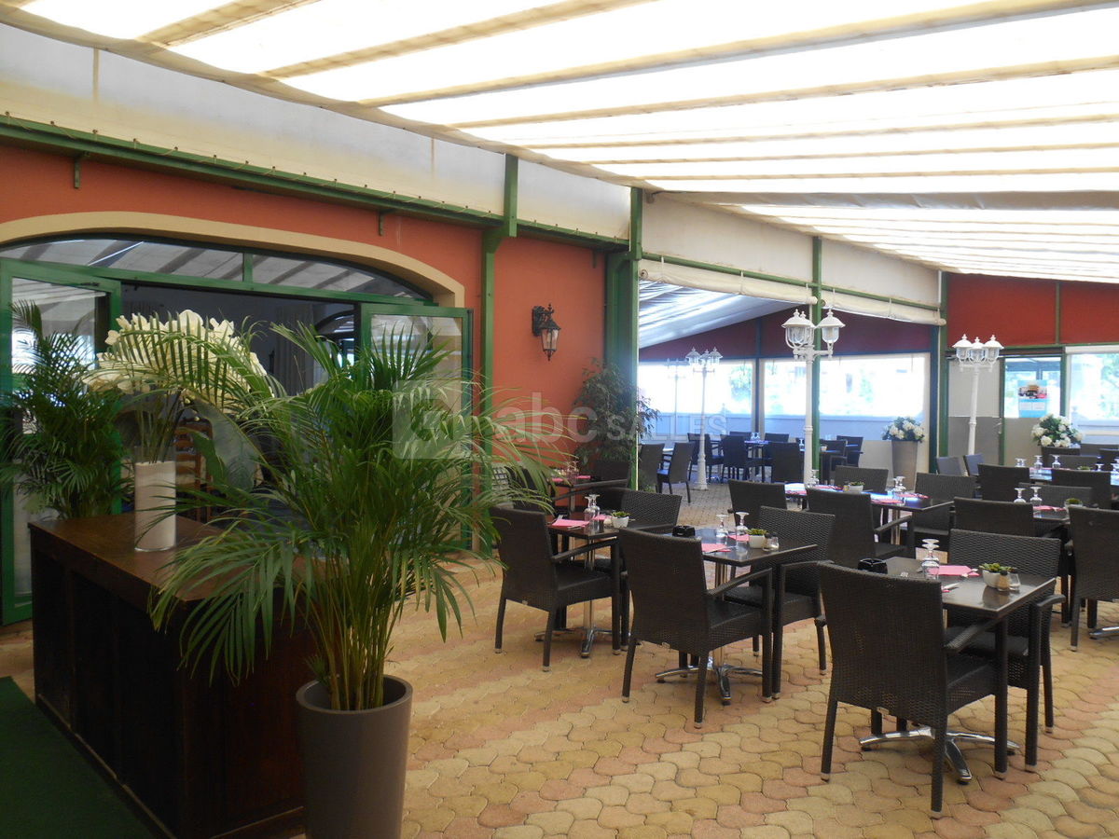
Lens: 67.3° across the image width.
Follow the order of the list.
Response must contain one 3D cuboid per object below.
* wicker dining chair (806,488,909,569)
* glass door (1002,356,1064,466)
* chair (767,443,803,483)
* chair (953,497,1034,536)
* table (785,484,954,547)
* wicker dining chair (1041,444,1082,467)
[{"bbox_3d":[2.117,0.933,6.004,0.600,0.870,0.570,-1,2,-45],"label":"wicker dining chair"},{"bbox_3d":[7.311,0.124,13.012,0.060,2.202,0.867,-1,2,-44],"label":"glass door"},{"bbox_3d":[3.409,0.768,12.195,0.600,0.870,0.570,-1,2,-43],"label":"chair"},{"bbox_3d":[2.973,0.952,5.562,0.615,0.873,0.575,-1,2,-42],"label":"chair"},{"bbox_3d":[2.338,0.978,6.710,0.770,0.745,1.440,-1,2,-44],"label":"table"},{"bbox_3d":[7.167,0.830,11.874,0.585,0.865,0.570,-1,2,-44],"label":"wicker dining chair"}]

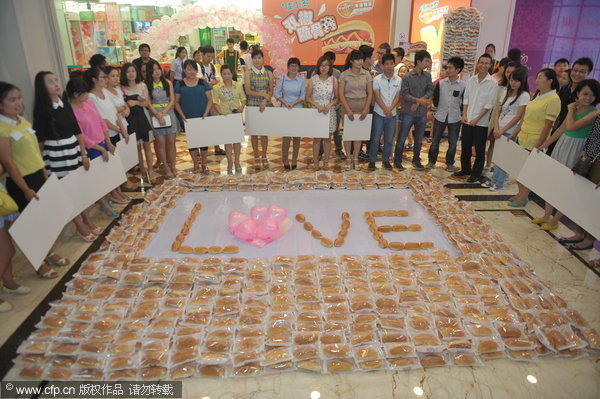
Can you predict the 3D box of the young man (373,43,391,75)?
[{"bbox_3d":[1.436,-1.834,7.092,0.500,1.750,0.320,21,31,41],"label":"young man"}]

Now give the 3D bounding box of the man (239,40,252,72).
[{"bbox_3d":[-1.191,-2.613,8.949,0.460,1.720,0.300,6,24,14],"label":"man"}]

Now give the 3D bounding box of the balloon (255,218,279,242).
[{"bbox_3d":[-0.345,0.319,4.178,0.250,0.180,0.220,-6,24,-14],"label":"balloon"}]

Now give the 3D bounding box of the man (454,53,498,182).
[{"bbox_3d":[2.522,-1.120,5.607,0.490,1.740,0.340,16,28,33],"label":"man"}]

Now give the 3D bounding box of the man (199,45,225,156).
[{"bbox_3d":[-1.484,-1.599,6.603,0.500,1.760,0.380,-9,25,-21],"label":"man"}]

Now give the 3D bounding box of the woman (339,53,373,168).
[{"bbox_3d":[0.853,-1.305,6.046,0.450,1.710,0.310,2,23,3],"label":"woman"}]

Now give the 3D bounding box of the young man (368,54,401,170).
[{"bbox_3d":[1.294,-1.306,6.056,0.450,1.710,0.310,2,23,4],"label":"young man"}]

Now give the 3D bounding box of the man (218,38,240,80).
[{"bbox_3d":[-1.737,-3.166,10.246,0.580,1.770,0.300,-2,23,-4],"label":"man"}]

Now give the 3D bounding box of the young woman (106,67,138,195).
[{"bbox_3d":[-2.284,-0.883,5.125,0.380,1.600,0.450,15,27,32],"label":"young woman"}]

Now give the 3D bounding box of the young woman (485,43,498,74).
[{"bbox_3d":[3.337,-1.953,7.344,0.450,1.670,0.300,9,25,20],"label":"young woman"}]

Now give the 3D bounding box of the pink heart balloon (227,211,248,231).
[{"bbox_3d":[-0.675,0.231,4.390,0.230,0.170,0.210,13,26,27],"label":"pink heart balloon"}]

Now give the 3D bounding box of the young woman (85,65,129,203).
[{"bbox_3d":[-2.341,-0.761,4.874,0.360,1.639,0.470,12,26,27],"label":"young woman"}]

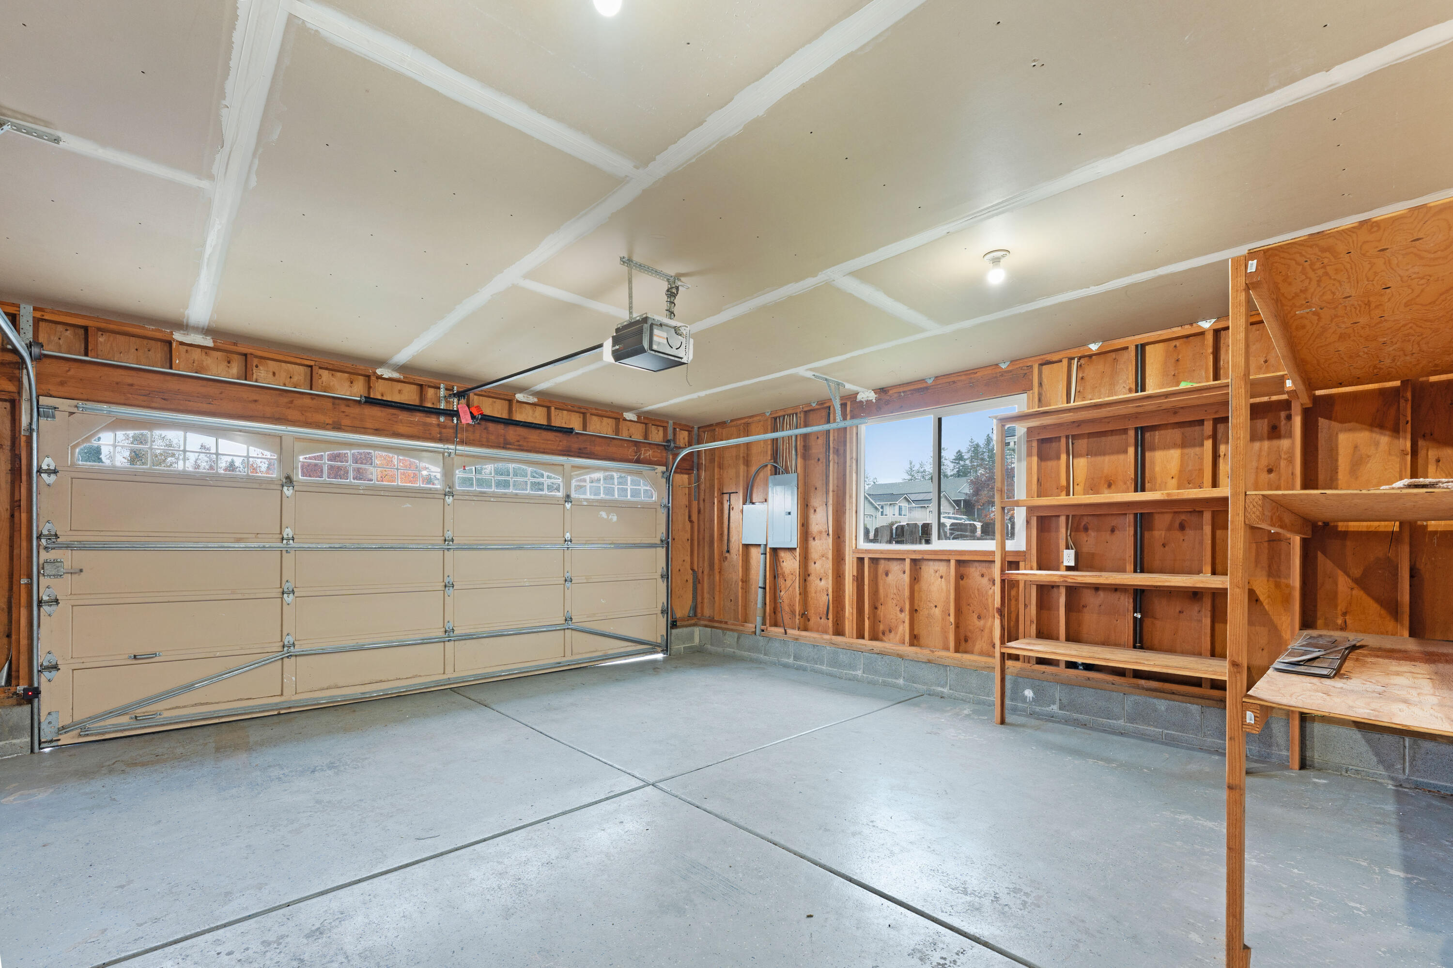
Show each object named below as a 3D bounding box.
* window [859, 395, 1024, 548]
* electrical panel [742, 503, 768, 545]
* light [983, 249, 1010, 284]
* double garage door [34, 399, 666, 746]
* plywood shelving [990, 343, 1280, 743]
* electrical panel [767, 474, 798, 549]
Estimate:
[{"bbox_3d":[1.809,-0.033,4.925,0.100,1.182,1.498,5,-7,-43],"label":"window"},{"bbox_3d":[0.347,0.454,6.326,0.100,0.429,0.344,5,-7,-43],"label":"electrical panel"},{"bbox_3d":[1.362,-1.078,2.847,0.120,0.140,0.120,5,-7,-43],"label":"light"},{"bbox_3d":[-2.539,0.739,5.175,4.891,2.186,0.080,5,-7,-43],"label":"double garage door"},{"bbox_3d":[2.563,0.573,3.647,0.410,2.180,1.540,5,-7,-43],"label":"plywood shelving"},{"bbox_3d":[0.636,0.298,6.046,0.100,0.746,0.379,5,-7,-43],"label":"electrical panel"}]

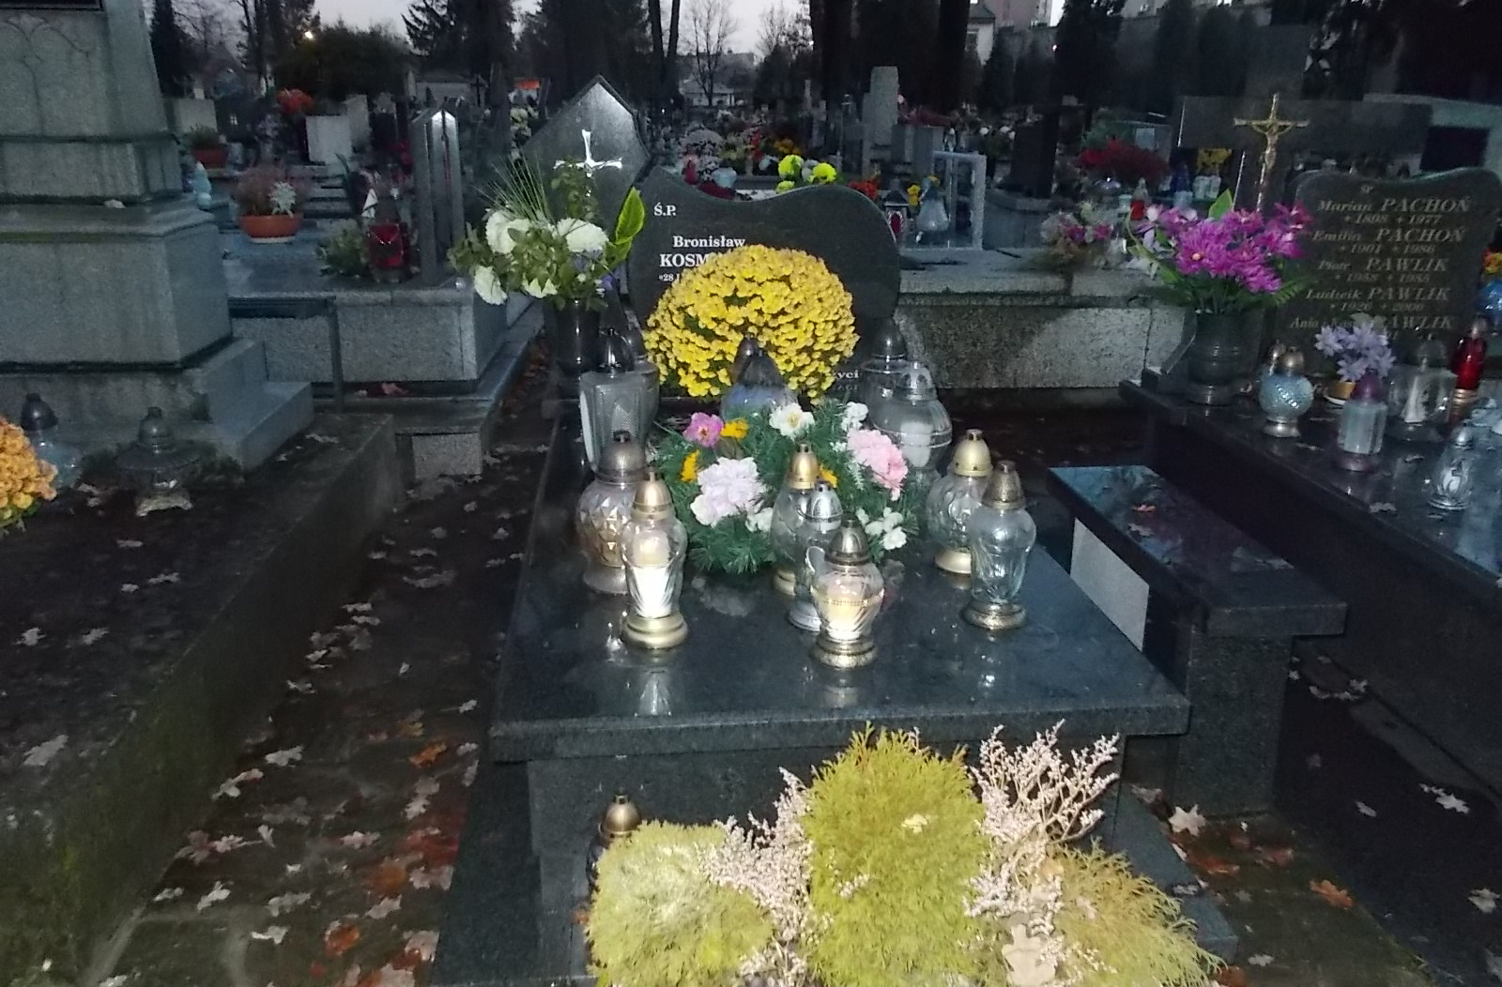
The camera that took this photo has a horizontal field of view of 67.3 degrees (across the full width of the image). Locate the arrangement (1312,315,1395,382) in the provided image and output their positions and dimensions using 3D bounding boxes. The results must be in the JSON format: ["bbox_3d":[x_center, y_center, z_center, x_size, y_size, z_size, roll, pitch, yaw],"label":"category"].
[{"bbox_3d":[1.889,-0.453,3.530,0.250,0.200,0.210,0,20,0],"label":"arrangement"}]

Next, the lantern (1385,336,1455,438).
[{"bbox_3d":[1.837,-0.290,3.096,0.119,0.269,0.119,-1,18,-5],"label":"lantern"}]

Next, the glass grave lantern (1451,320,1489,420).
[{"bbox_3d":[2.165,-0.379,3.378,0.112,0.287,0.112,0,20,0],"label":"glass grave lantern"}]

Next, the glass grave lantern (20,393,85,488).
[{"bbox_3d":[-1.765,-0.110,2.818,0.173,0.277,0.173,-1,18,-5],"label":"glass grave lantern"}]

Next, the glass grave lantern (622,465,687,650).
[{"bbox_3d":[-0.160,0.103,1.852,0.110,0.291,0.110,-1,18,-5],"label":"glass grave lantern"}]

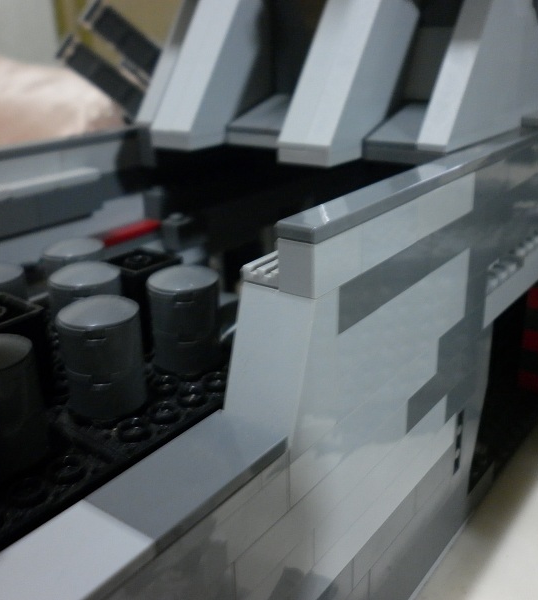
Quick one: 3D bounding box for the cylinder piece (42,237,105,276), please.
[{"bbox_3d":[-0.050,-0.004,0.173,0.016,0.020,0.016,14,27,35],"label":"cylinder piece"}]

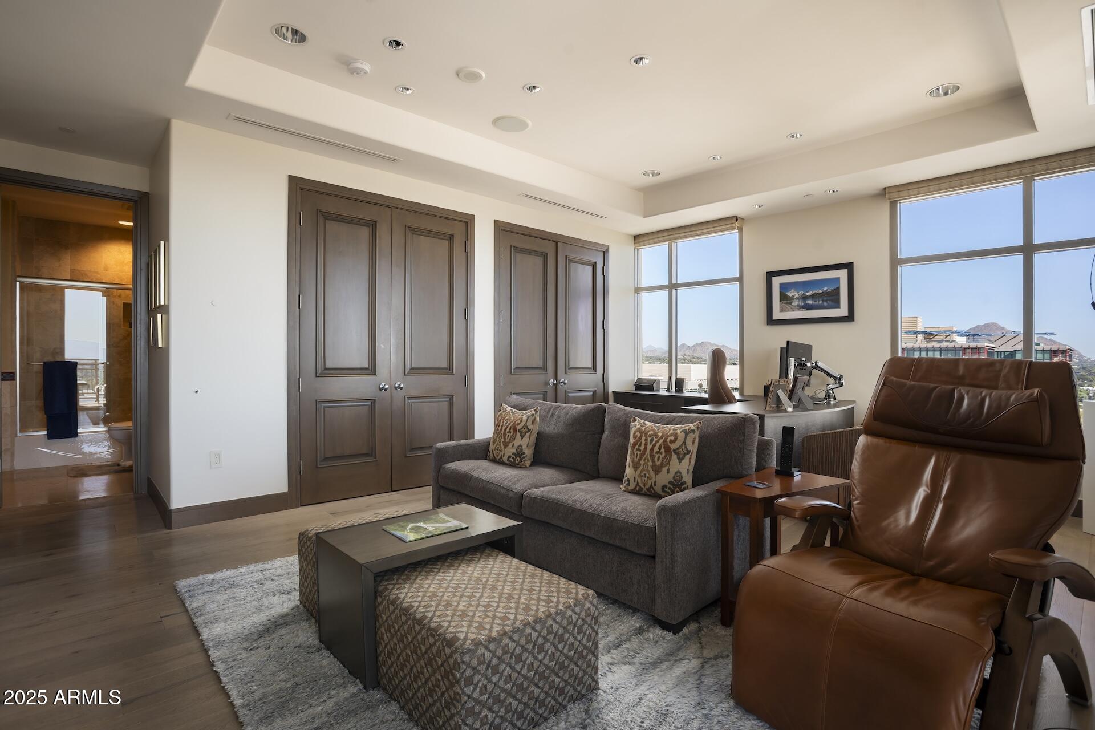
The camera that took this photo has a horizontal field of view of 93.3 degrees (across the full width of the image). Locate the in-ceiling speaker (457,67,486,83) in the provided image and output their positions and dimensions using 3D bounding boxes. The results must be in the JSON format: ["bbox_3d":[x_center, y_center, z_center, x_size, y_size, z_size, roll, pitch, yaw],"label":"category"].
[{"bbox_3d":[-0.501,-1.898,3.401,0.185,0.050,0.185,0,0,0],"label":"in-ceiling speaker"}]

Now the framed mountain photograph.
[{"bbox_3d":[2.627,-0.704,5.221,0.820,0.570,0.035,0,0,41],"label":"framed mountain photograph"}]

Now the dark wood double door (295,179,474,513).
[{"bbox_3d":[-1.343,-0.174,4.483,1.620,2.530,0.100,0,0,-40],"label":"dark wood double door"}]

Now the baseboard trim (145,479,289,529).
[{"bbox_3d":[-2.649,1.030,4.175,0.760,0.135,1.250,0,0,-40],"label":"baseboard trim"}]

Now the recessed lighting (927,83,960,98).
[{"bbox_3d":[2.769,-1.930,3.619,0.190,0.040,0.190,0,0,0],"label":"recessed lighting"}]

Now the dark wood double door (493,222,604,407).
[{"bbox_3d":[0.103,-0.172,5.697,1.620,2.530,0.100,0,0,-40],"label":"dark wood double door"}]

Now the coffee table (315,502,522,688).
[{"bbox_3d":[-0.504,0.871,2.097,0.675,0.420,0.415,0,0,-41],"label":"coffee table"}]

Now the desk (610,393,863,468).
[{"bbox_3d":[1.297,0.709,4.894,2.600,0.770,2.200,0,0,41],"label":"desk"}]

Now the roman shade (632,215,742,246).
[{"bbox_3d":[1.602,-1.556,6.115,1.340,0.180,0.120,0,0,41],"label":"roman shade"}]

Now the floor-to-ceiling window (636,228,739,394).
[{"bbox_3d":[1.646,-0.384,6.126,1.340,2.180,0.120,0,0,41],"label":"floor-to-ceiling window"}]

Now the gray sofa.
[{"bbox_3d":[0.181,0.658,3.157,0.900,0.870,2.050,0,0,-40],"label":"gray sofa"}]

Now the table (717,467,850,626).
[{"bbox_3d":[0.998,0.804,2.254,0.620,0.580,0.380,0,0,-39],"label":"table"}]

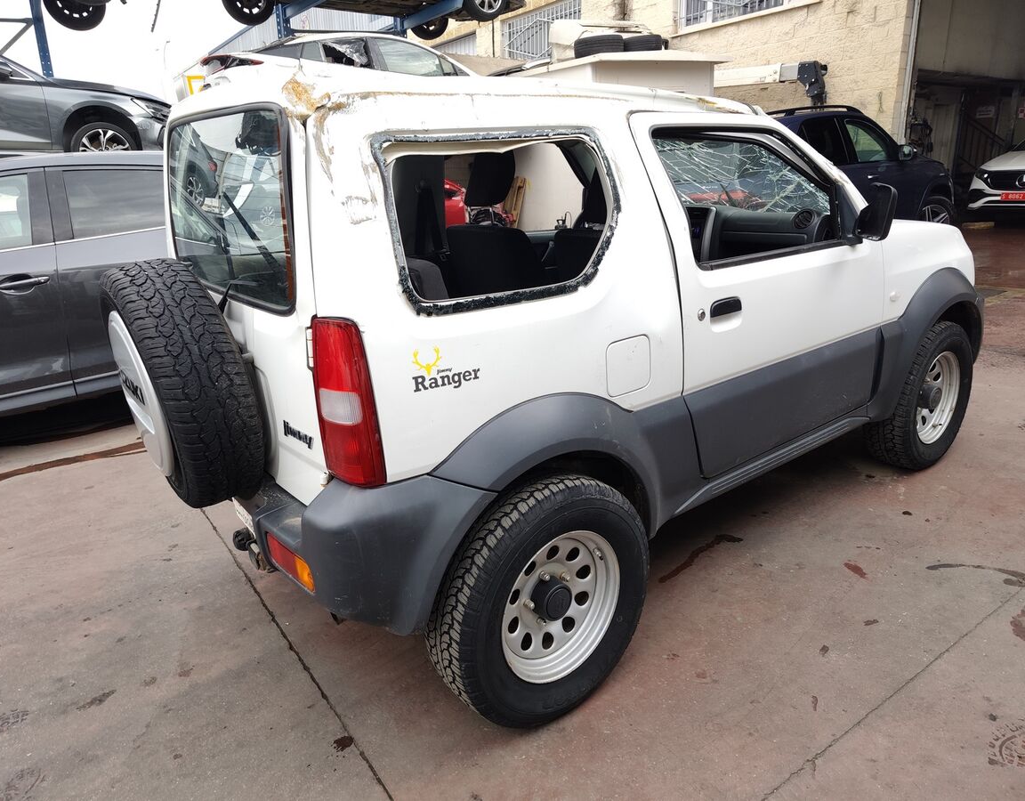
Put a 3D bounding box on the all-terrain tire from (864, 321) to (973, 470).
[{"bbox_3d":[1.847,-0.024,3.207,0.670,0.670,0.200,-17,21,-35],"label":"all-terrain tire"}]

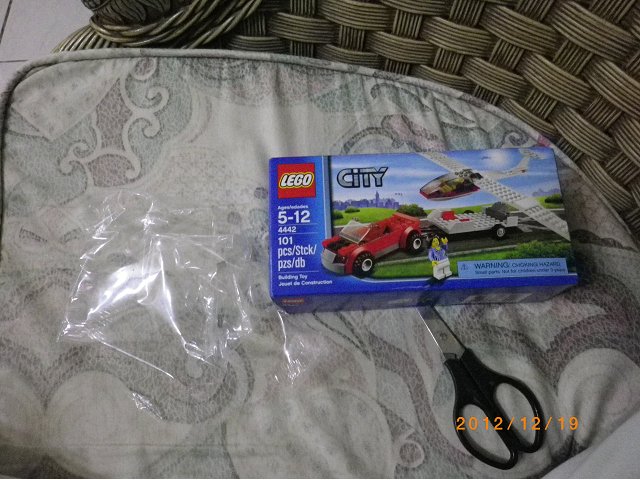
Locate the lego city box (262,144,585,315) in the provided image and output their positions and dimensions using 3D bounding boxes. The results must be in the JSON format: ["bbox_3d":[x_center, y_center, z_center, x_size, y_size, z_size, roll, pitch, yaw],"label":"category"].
[{"bbox_3d":[0.090,-0.009,0.504,0.262,0.065,0.137,-3,71,3],"label":"lego city box"}]

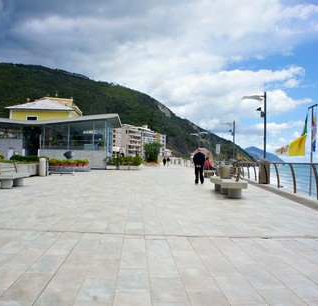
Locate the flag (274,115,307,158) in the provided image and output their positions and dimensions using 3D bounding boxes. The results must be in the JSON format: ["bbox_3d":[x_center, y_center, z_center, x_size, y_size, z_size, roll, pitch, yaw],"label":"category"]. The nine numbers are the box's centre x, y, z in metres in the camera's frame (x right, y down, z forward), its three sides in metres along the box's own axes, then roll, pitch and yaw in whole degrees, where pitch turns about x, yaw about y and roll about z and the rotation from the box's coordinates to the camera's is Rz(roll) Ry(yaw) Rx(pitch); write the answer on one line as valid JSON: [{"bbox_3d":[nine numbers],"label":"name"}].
[{"bbox_3d":[4.654,-0.637,12.200,1.200,1.520,0.300,1,-1,6],"label":"flag"}]

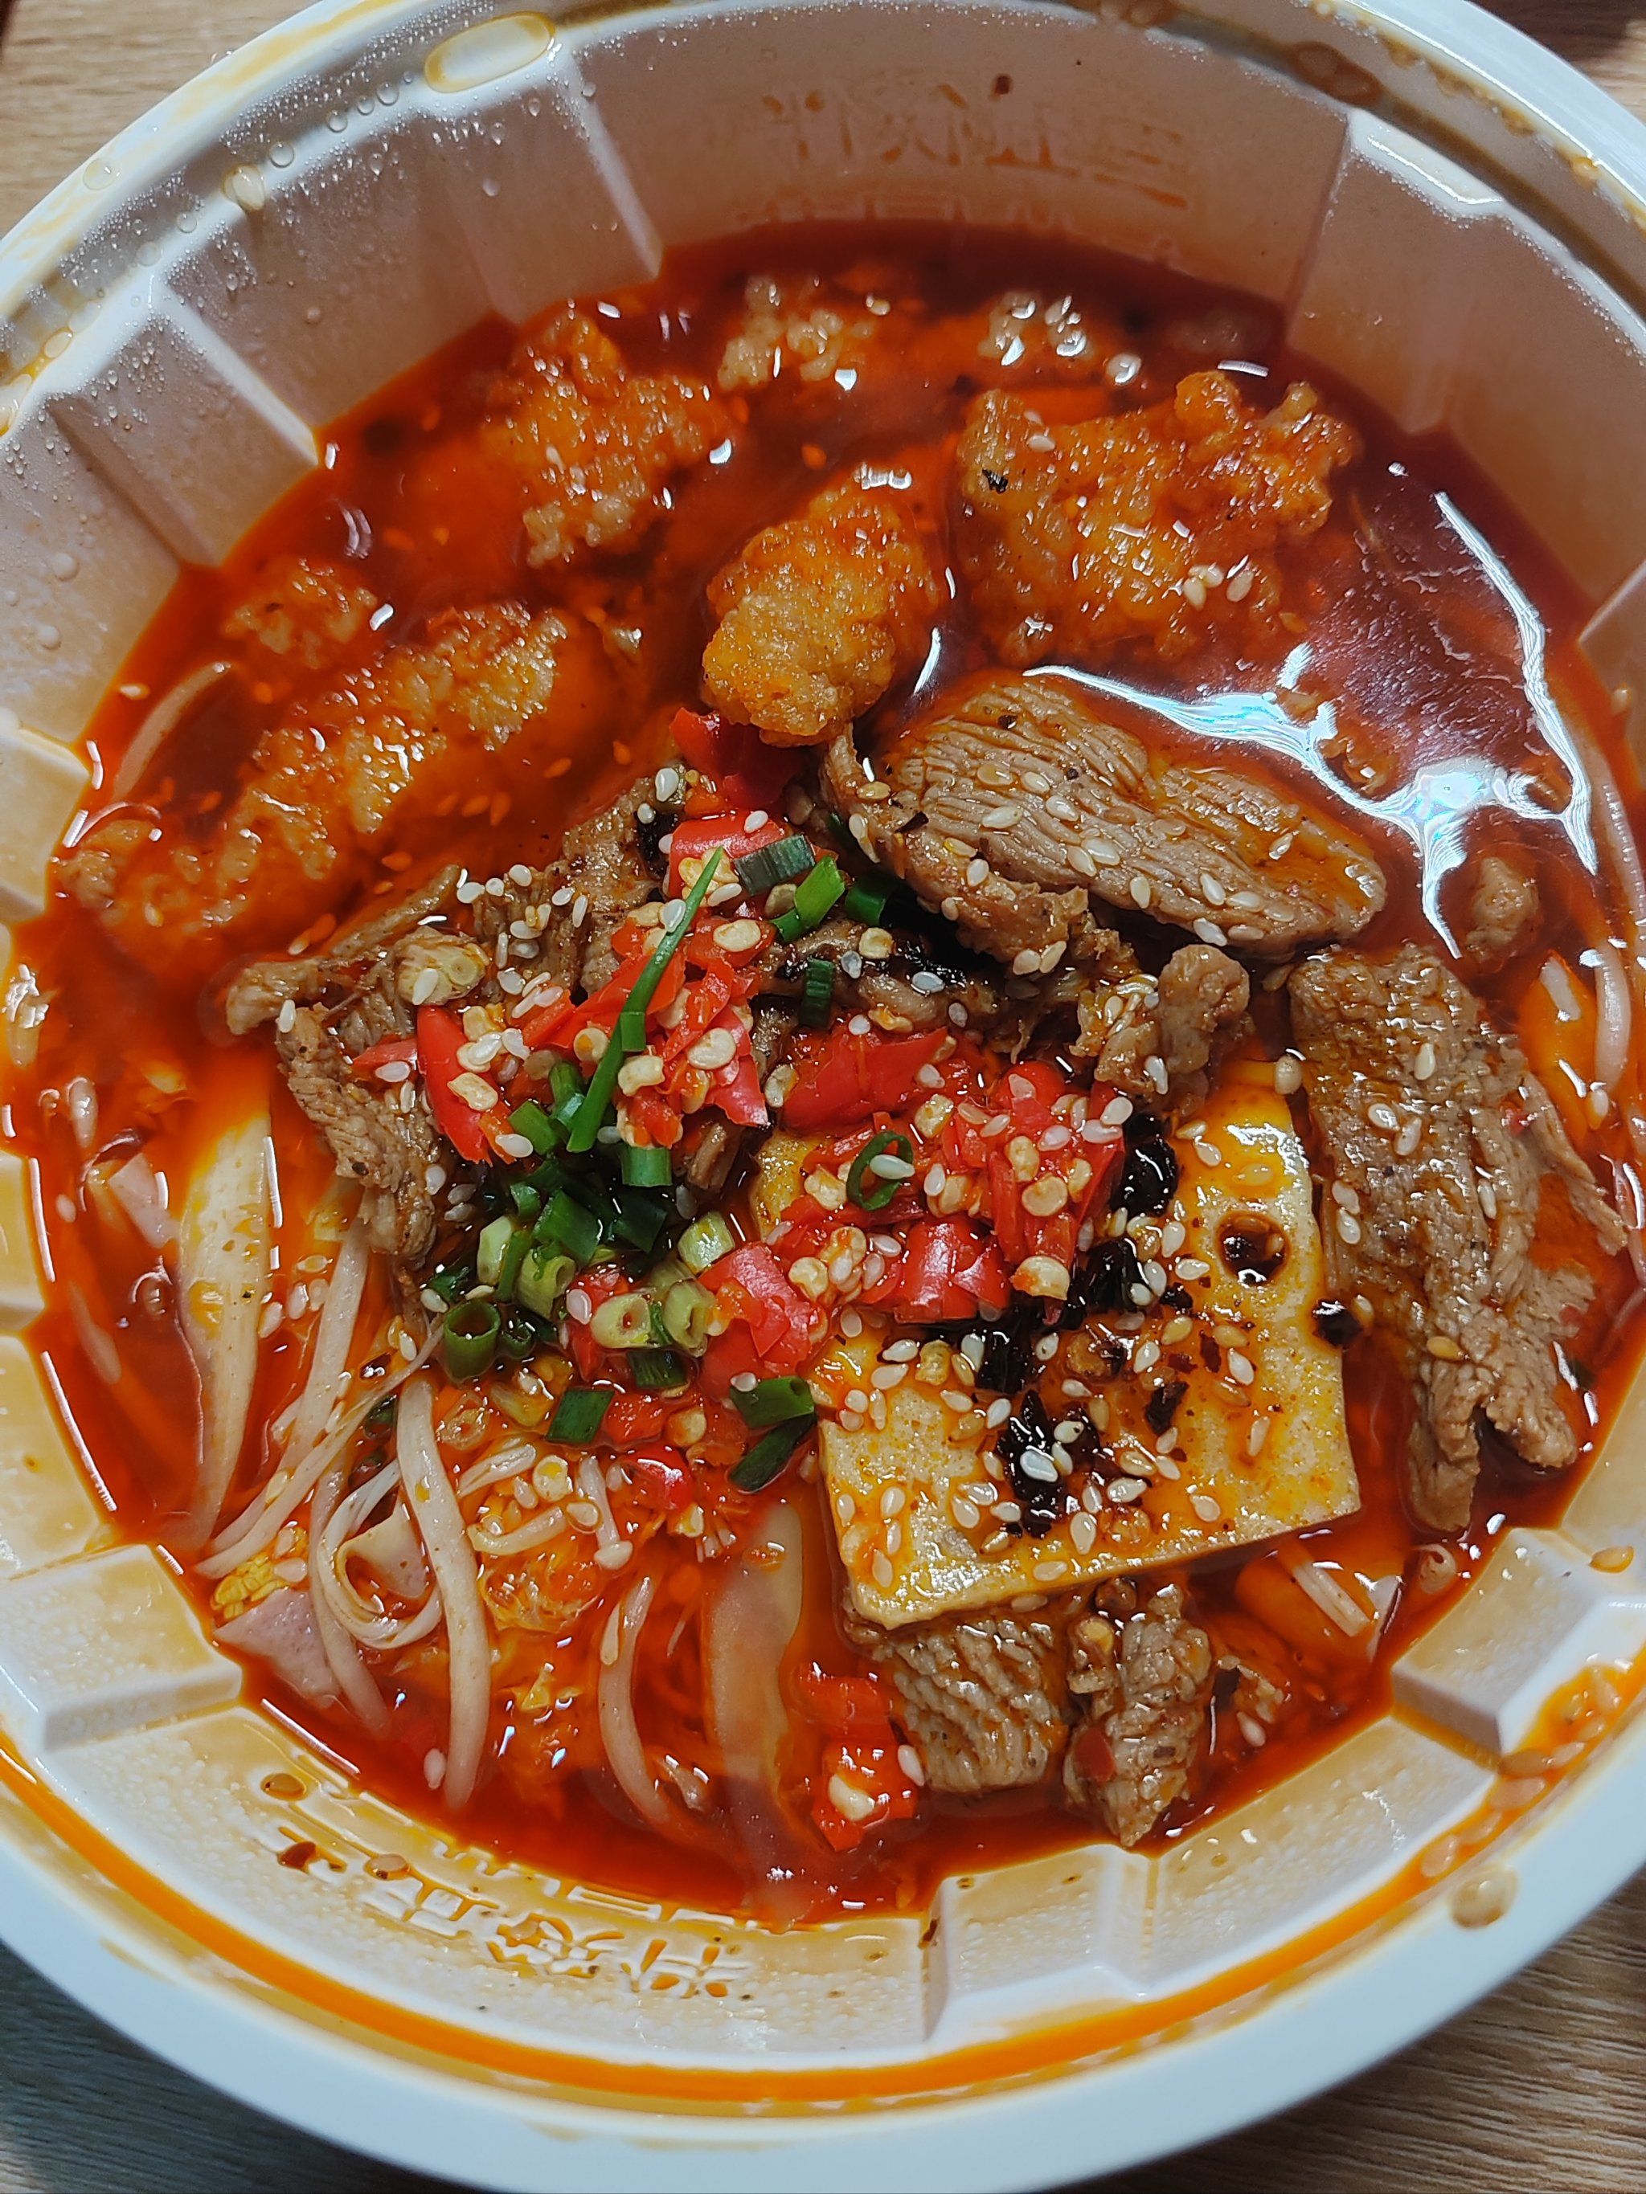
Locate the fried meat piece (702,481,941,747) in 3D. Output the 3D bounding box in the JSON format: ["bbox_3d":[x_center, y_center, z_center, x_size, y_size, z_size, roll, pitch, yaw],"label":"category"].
[{"bbox_3d":[0.000,-0.051,0.179,0.024,0.019,0.031,28,85,15],"label":"fried meat piece"}]

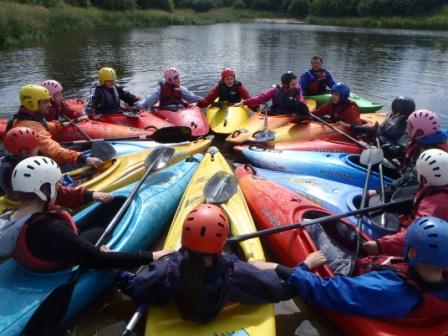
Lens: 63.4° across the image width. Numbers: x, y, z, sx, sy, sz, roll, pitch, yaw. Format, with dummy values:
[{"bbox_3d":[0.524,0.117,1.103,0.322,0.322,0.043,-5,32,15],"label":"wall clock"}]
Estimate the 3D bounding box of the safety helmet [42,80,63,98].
[{"bbox_3d":[-2.082,-0.947,4.400,0.260,0.210,0.210,5,24,11],"label":"safety helmet"}]

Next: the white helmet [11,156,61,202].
[{"bbox_3d":[-1.129,0.057,2.183,0.225,0.230,0.280,16,29,32],"label":"white helmet"}]

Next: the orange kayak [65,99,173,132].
[{"bbox_3d":[-1.600,-0.670,5.350,2.600,0.400,0.620,16,28,33],"label":"orange kayak"}]

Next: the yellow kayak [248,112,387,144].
[{"bbox_3d":[1.454,-0.445,4.613,2.750,0.370,0.600,-12,27,-25],"label":"yellow kayak"}]

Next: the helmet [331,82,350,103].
[{"bbox_3d":[1.530,-0.987,4.753,0.260,0.220,0.220,-9,25,-20],"label":"helmet"}]

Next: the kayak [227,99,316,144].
[{"bbox_3d":[0.800,-0.605,5.184,0.600,0.360,2.800,15,28,31],"label":"kayak"}]

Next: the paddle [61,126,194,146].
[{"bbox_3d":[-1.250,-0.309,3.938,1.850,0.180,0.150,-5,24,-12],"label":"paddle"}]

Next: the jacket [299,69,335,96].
[{"bbox_3d":[1.651,-1.492,6.400,0.640,0.550,0.360,-1,24,-3],"label":"jacket"}]

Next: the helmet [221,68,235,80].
[{"bbox_3d":[0.053,-1.415,5.514,0.220,0.200,0.270,1,24,2],"label":"helmet"}]

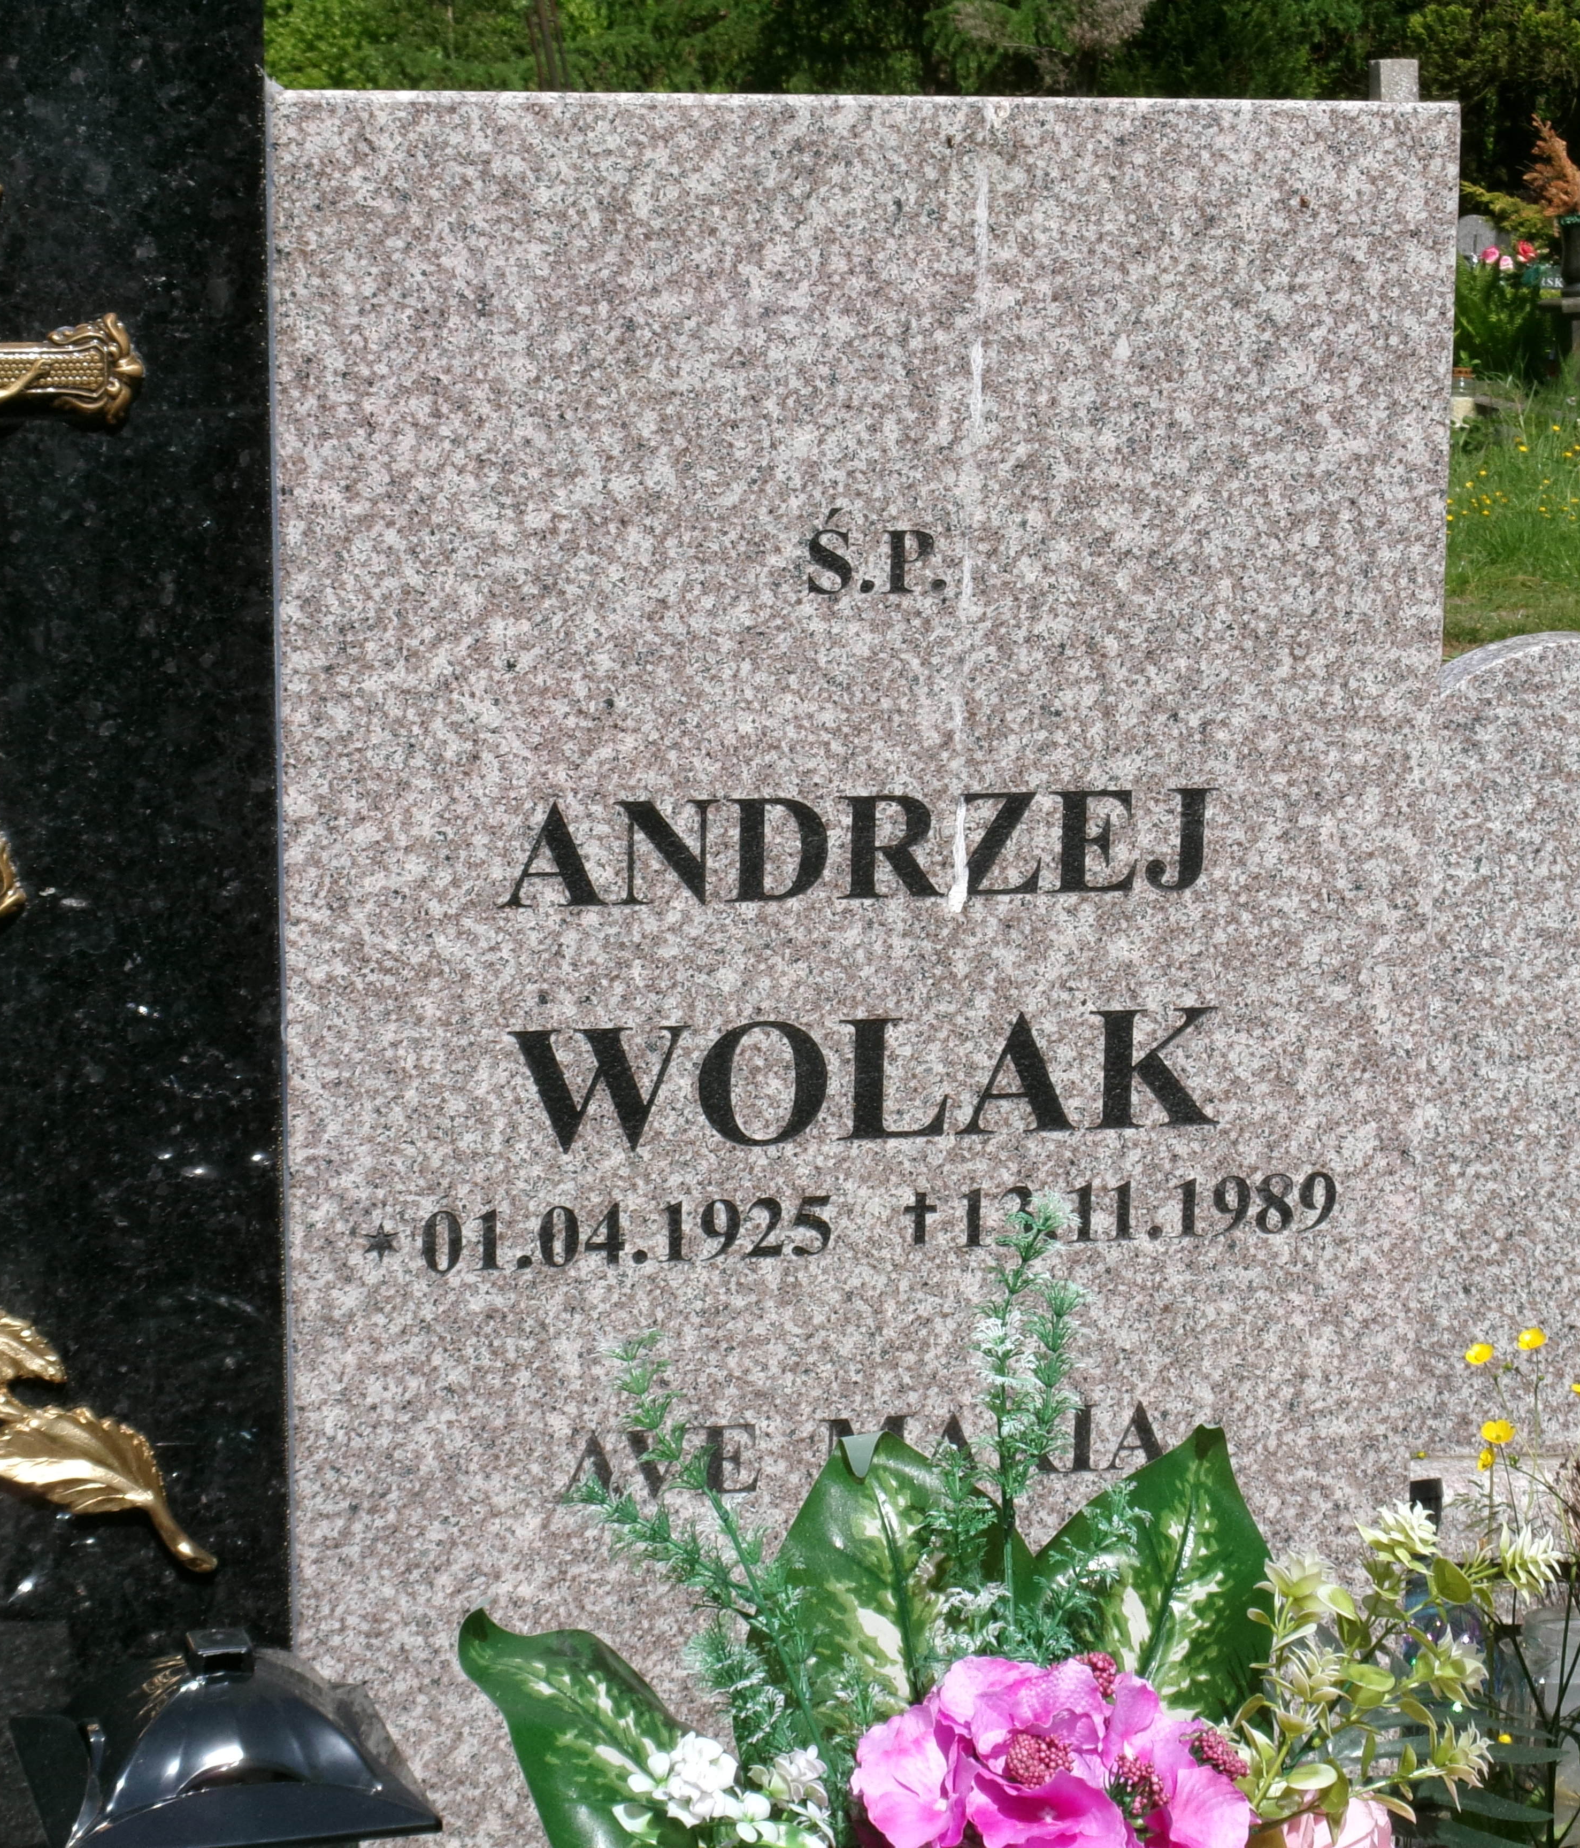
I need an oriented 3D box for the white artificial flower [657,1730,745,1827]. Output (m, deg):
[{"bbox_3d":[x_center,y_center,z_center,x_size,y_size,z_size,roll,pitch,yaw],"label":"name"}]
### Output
[{"bbox_3d":[-0.041,0.387,2.060,0.041,0.041,0.033,0,-23,3],"label":"white artificial flower"}]

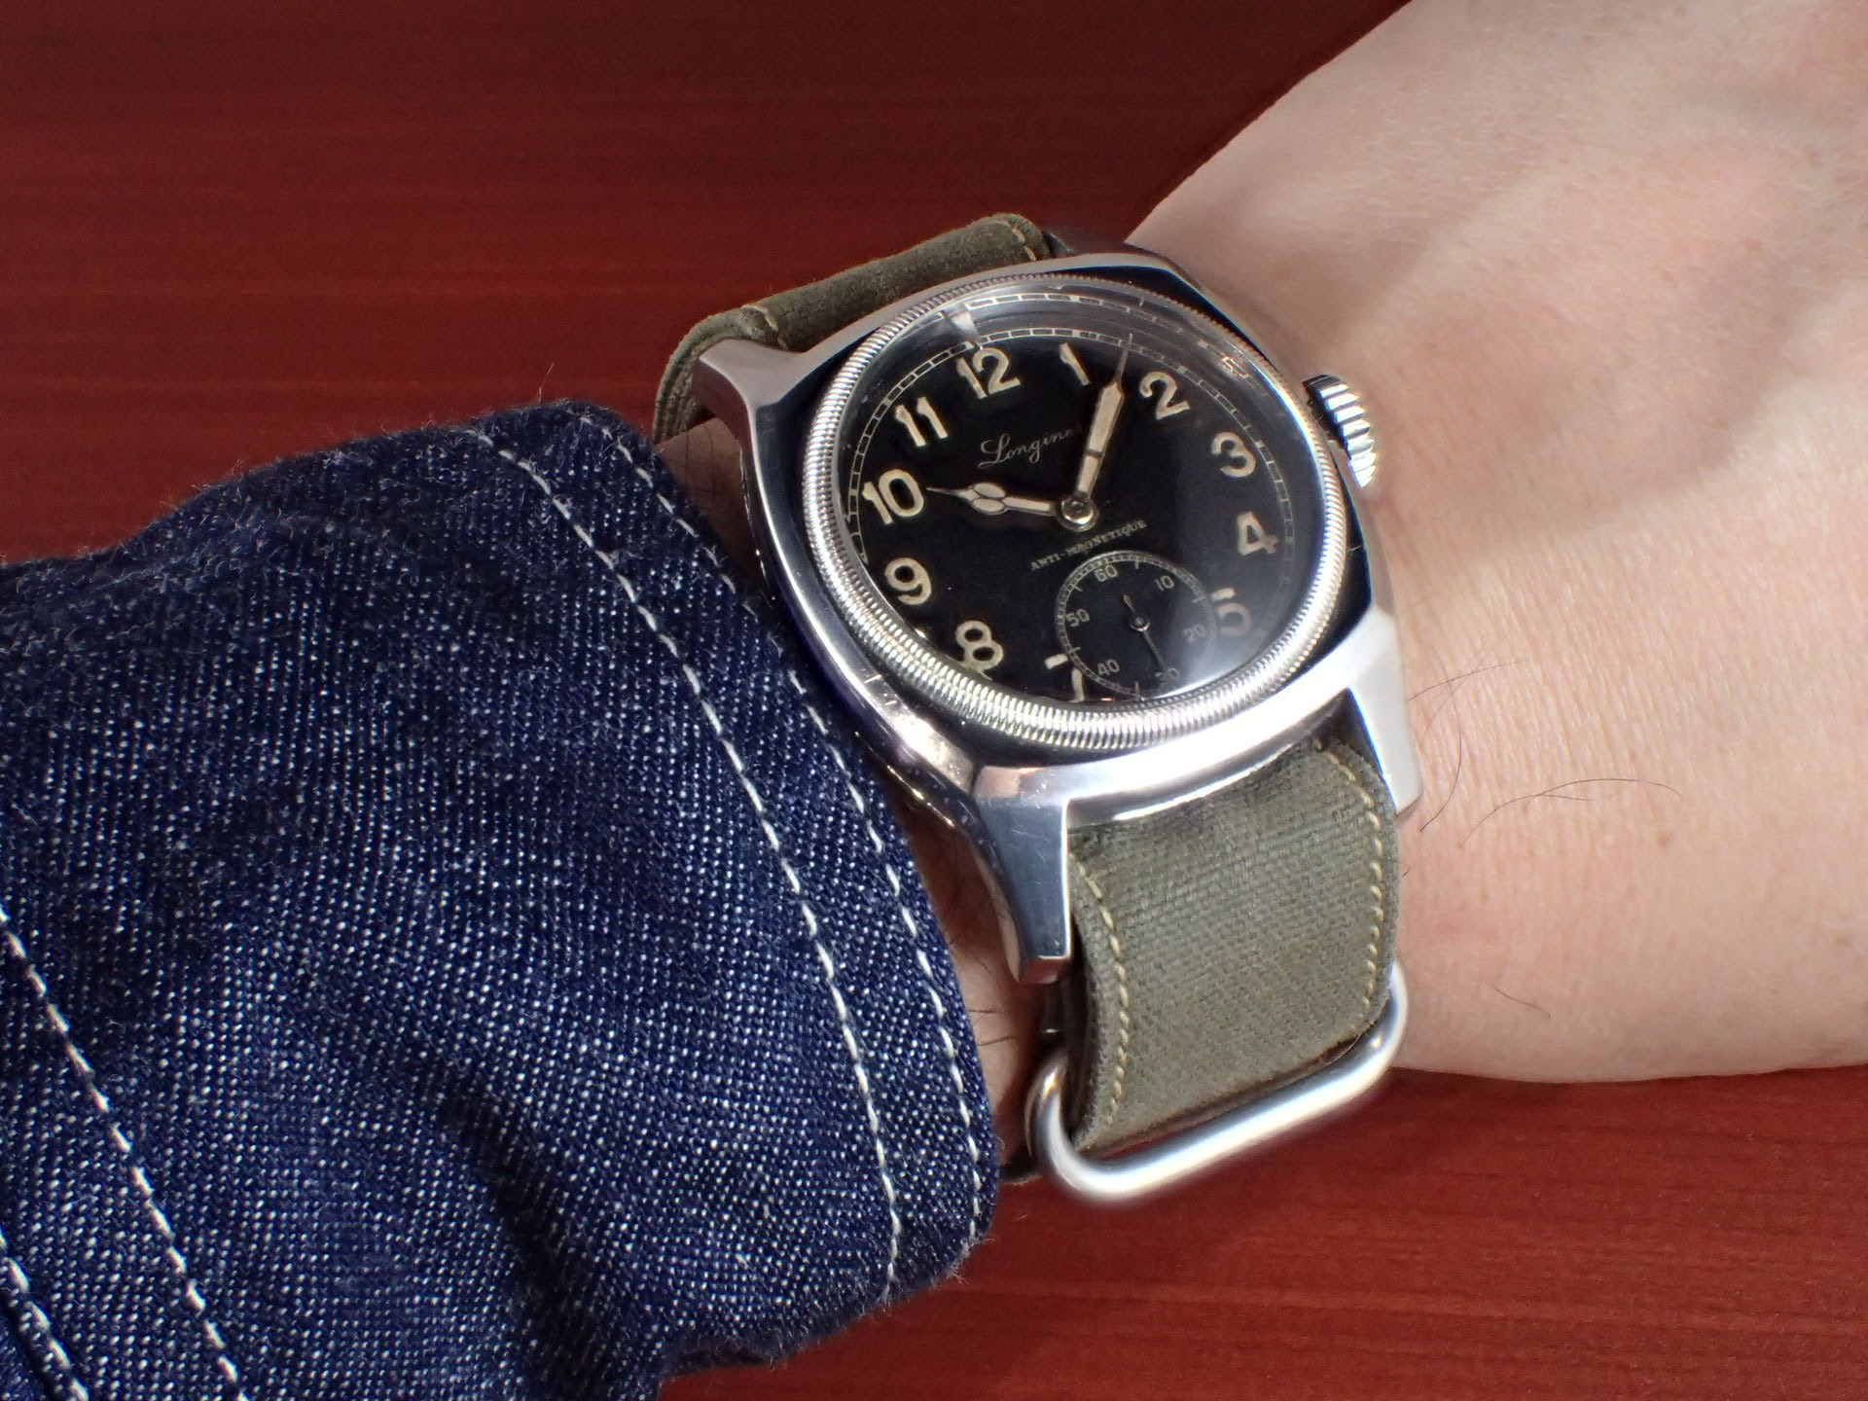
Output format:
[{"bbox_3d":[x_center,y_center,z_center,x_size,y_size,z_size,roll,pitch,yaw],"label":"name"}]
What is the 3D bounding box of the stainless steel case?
[{"bbox_3d":[0.010,-0.012,0.223,0.042,0.013,0.051,-21,66,-19],"label":"stainless steel case"}]

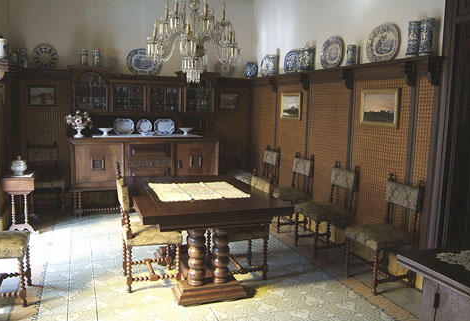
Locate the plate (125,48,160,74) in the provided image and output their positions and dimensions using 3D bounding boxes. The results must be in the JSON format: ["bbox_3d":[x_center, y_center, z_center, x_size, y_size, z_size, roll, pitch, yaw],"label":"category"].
[{"bbox_3d":[-1.306,-1.434,5.828,0.510,0.385,0.050,-1,0,-21],"label":"plate"}]

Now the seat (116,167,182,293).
[{"bbox_3d":[-0.735,0.587,3.471,0.500,0.955,0.430,-2,9,-24],"label":"seat"}]

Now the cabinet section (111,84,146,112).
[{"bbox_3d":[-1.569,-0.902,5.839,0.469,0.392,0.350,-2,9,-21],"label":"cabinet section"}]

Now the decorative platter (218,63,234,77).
[{"bbox_3d":[-0.155,-1.504,6.606,0.260,0.250,0.035,-1,-3,-21],"label":"decorative platter"}]

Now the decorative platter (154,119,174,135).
[{"bbox_3d":[-1.046,-0.500,6.004,0.330,0.240,0.050,-1,0,-21],"label":"decorative platter"}]

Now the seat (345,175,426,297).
[{"bbox_3d":[1.271,0.608,3.447,0.475,0.925,0.405,-1,8,-21],"label":"seat"}]

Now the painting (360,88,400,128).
[{"bbox_3d":[1.376,-0.505,3.835,0.045,0.365,0.510,-4,9,-21],"label":"painting"}]

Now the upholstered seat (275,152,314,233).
[{"bbox_3d":[0.652,0.388,5.021,0.475,0.925,0.405,-1,8,-21],"label":"upholstered seat"}]

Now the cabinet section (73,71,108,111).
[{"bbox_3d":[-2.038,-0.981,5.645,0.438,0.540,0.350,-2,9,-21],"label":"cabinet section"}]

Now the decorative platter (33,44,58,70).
[{"bbox_3d":[-2.660,-1.453,5.624,0.335,0.335,0.035,-1,0,-18],"label":"decorative platter"}]

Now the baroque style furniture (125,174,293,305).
[{"bbox_3d":[-0.364,0.650,3.680,1.160,0.780,1.500,-2,8,-21],"label":"baroque style furniture"}]

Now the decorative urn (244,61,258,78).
[{"bbox_3d":[0.263,-1.433,6.375,0.220,0.265,0.220,1,8,0],"label":"decorative urn"}]

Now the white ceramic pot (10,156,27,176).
[{"bbox_3d":[-2.532,0.066,4.697,0.180,0.235,0.180,-2,8,-21],"label":"white ceramic pot"}]

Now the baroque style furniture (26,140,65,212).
[{"bbox_3d":[-2.680,0.241,5.683,0.430,0.955,0.490,-3,9,-27],"label":"baroque style furniture"}]

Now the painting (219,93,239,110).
[{"bbox_3d":[-0.087,-0.942,6.434,0.325,0.270,0.035,-1,8,-21],"label":"painting"}]

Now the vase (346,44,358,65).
[{"bbox_3d":[1.242,-1.112,4.239,0.105,0.230,0.105,-1,9,-21],"label":"vase"}]

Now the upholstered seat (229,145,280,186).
[{"bbox_3d":[0.374,0.289,5.834,0.490,0.955,0.430,-2,8,-21],"label":"upholstered seat"}]

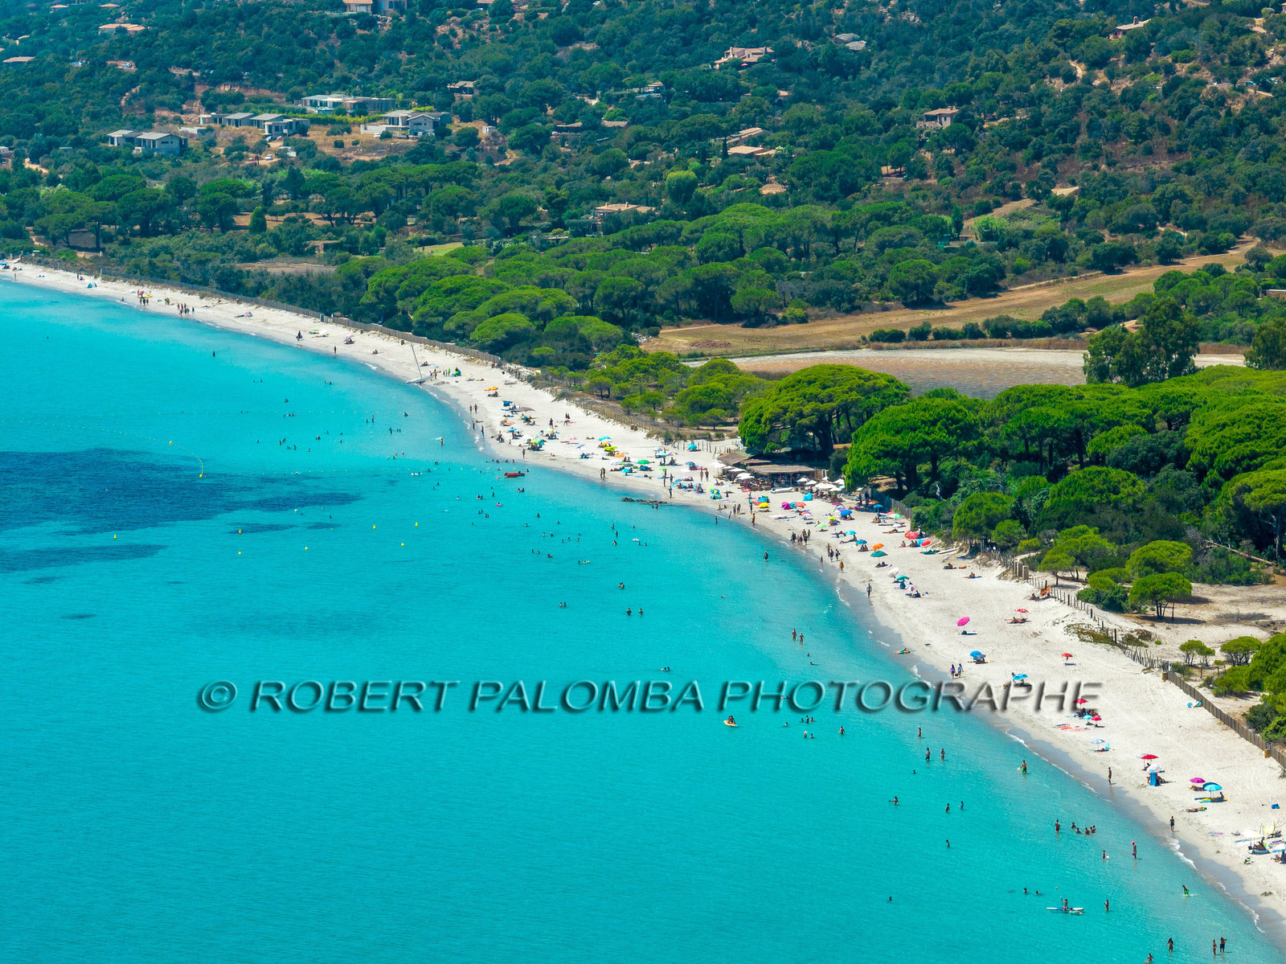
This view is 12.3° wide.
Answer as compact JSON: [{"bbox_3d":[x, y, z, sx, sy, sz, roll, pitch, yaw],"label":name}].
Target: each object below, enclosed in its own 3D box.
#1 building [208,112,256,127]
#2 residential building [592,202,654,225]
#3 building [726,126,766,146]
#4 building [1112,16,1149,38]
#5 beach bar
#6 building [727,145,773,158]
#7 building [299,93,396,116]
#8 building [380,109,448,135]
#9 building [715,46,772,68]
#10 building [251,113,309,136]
[{"bbox_3d":[-121.640,-107.240,1770.000,8.000,4.000,12.500,-5,8,-43],"label":"building"},{"bbox_3d":[-5.110,-70.010,1560.000,13.000,4.800,10.500,4,7,35],"label":"residential building"},{"bbox_3d":[29.620,-99.440,1720.000,8.000,4.900,9.000,-4,7,-38],"label":"building"},{"bbox_3d":[167.400,-156.080,2050.000,9.500,6.500,8.500,6,8,45],"label":"building"},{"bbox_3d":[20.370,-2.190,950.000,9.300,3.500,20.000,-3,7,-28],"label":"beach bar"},{"bbox_3d":[30.240,-93.450,1690.000,9.000,4.000,9.500,-5,8,-42],"label":"building"},{"bbox_3d":[-90.710,-115.810,1830.000,23.000,5.300,17.000,4,7,38],"label":"building"},{"bbox_3d":[-66.910,-105.310,1750.000,12.000,6.300,17.000,-4,7,-35],"label":"building"},{"bbox_3d":[34.960,-147.870,2080.000,17.000,6.300,11.000,2,6,15],"label":"building"},{"bbox_3d":[-104.930,-103.370,1730.000,13.000,5.300,11.000,-5,8,-43],"label":"building"}]

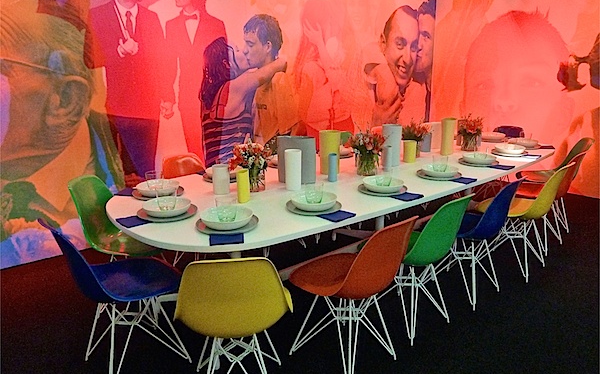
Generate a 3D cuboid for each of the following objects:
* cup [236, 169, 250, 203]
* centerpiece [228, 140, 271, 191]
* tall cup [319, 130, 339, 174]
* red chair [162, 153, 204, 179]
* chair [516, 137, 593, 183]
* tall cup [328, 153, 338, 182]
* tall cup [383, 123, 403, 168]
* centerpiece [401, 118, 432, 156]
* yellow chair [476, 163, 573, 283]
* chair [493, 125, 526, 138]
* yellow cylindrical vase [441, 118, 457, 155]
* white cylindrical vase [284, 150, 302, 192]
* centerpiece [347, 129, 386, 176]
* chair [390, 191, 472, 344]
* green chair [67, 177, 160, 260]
[{"bbox_3d":[-0.302,-0.004,2.326,0.066,0.172,0.066,-1,15,0],"label":"cup"},{"bbox_3d":[-0.281,-0.125,2.536,0.247,0.295,0.235,-1,15,0],"label":"centerpiece"},{"bbox_3d":[0.211,-0.245,3.052,0.145,0.288,0.145,-1,15,0],"label":"tall cup"},{"bbox_3d":[-0.725,0.206,3.232,0.549,0.812,0.467,13,20,42],"label":"red chair"},{"bbox_3d":[2.302,-0.050,3.997,0.553,0.815,0.467,5,16,20],"label":"chair"},{"bbox_3d":[0.213,-0.124,2.810,0.056,0.178,0.056,-1,15,0],"label":"tall cup"},{"bbox_3d":[0.677,-0.303,3.172,0.140,0.291,0.140,0,15,0],"label":"tall cup"},{"bbox_3d":[0.930,-0.396,3.491,0.219,0.300,0.208,-1,15,0],"label":"centerpiece"},{"bbox_3d":[1.555,0.198,3.102,0.467,0.815,0.553,-15,21,-42],"label":"yellow chair"},{"bbox_3d":[2.126,-0.212,4.681,0.549,0.812,0.467,-14,20,-42],"label":"chair"},{"bbox_3d":[1.256,-0.423,3.654,0.106,0.300,0.106,-1,15,0],"label":"yellow cylindrical vase"},{"bbox_3d":[-0.037,-0.101,2.564,0.094,0.230,0.094,-1,15,0],"label":"white cylindrical vase"},{"bbox_3d":[0.468,-0.233,3.002,0.252,0.283,0.252,-1,15,0],"label":"centerpiece"},{"bbox_3d":[0.626,0.397,2.451,0.467,0.812,0.549,-12,19,-38],"label":"chair"},{"bbox_3d":[-1.037,0.340,2.662,0.553,0.815,0.467,1,15,5],"label":"green chair"}]

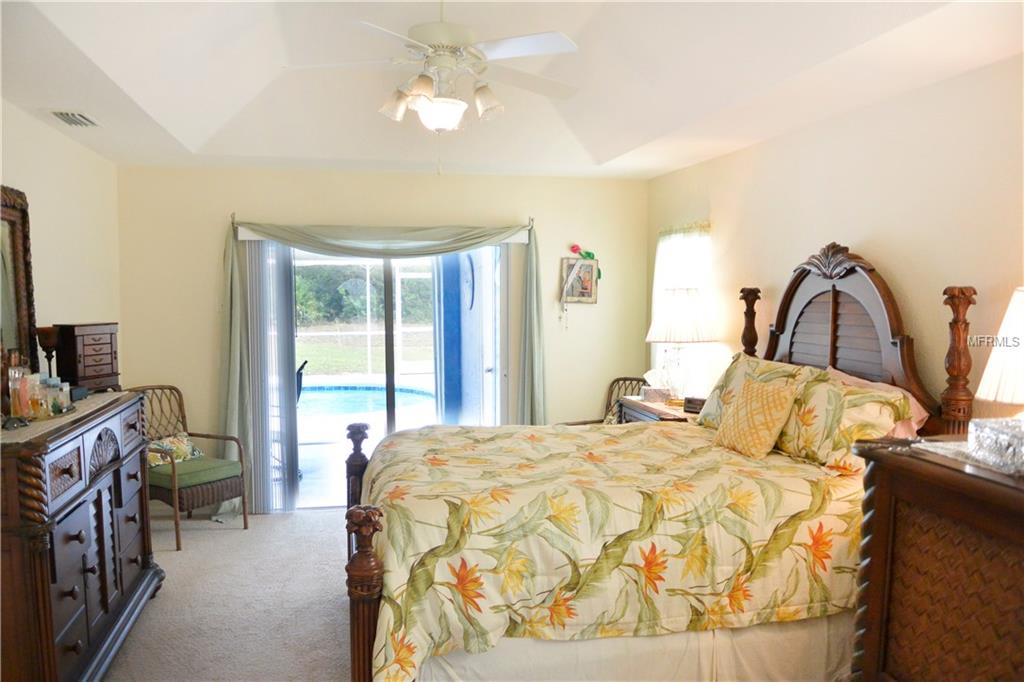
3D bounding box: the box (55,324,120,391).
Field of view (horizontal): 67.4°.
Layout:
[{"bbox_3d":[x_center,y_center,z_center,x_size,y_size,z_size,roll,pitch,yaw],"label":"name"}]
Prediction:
[{"bbox_3d":[-2.215,0.094,4.008,0.193,0.358,0.235,2,5,31],"label":"box"}]

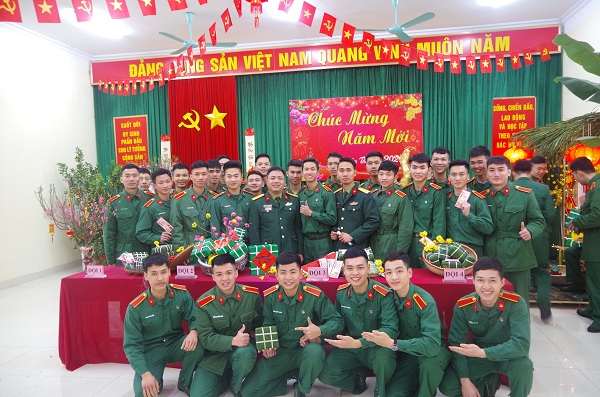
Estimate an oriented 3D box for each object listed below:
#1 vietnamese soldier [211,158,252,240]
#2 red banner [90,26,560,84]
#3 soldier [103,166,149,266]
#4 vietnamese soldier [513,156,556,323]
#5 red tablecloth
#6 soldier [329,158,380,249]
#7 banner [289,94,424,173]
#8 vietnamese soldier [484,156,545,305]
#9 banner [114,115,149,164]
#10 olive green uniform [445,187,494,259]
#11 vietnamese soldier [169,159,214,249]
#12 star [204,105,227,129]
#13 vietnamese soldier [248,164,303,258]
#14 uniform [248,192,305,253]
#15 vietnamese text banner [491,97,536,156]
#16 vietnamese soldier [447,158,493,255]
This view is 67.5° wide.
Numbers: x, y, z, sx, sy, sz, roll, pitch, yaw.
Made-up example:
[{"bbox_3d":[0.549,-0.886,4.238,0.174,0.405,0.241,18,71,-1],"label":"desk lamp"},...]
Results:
[{"bbox_3d":[-0.611,0.508,4.184,0.500,1.720,0.310,-2,2,-7],"label":"vietnamese soldier"},{"bbox_3d":[0.105,-2.582,8.246,8.695,0.472,0.060,-1,2,10],"label":"red banner"},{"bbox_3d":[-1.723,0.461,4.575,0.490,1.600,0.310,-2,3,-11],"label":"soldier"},{"bbox_3d":[2.420,0.436,4.734,0.510,1.690,0.420,-1,2,12],"label":"vietnamese soldier"},{"bbox_3d":[-0.194,1.004,3.721,3.540,0.760,0.590,-1,3,9],"label":"red tablecloth"},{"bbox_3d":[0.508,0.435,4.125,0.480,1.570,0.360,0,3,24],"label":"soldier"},{"bbox_3d":[0.980,-1.068,7.978,2.336,1.470,0.040,-1,3,9],"label":"banner"},{"bbox_3d":[1.760,0.507,3.684,0.540,1.700,0.360,0,3,36],"label":"vietnamese soldier"},{"bbox_3d":[-3.339,-1.126,8.896,0.702,0.987,0.040,-1,2,10],"label":"banner"},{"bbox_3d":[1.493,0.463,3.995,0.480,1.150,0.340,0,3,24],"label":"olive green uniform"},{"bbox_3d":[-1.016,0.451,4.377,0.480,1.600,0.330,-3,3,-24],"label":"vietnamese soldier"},{"bbox_3d":[-1.573,-1.513,8.371,0.430,0.449,0.050,-1,3,9],"label":"star"},{"bbox_3d":[-0.219,0.543,4.184,0.540,1.680,0.320,-2,2,-5],"label":"vietnamese soldier"},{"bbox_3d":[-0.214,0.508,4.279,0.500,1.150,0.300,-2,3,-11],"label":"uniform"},{"bbox_3d":[3.689,-1.237,7.699,0.702,0.987,0.040,-1,2,10],"label":"vietnamese text banner"},{"bbox_3d":[1.448,0.505,3.834,0.490,1.690,0.360,0,3,27],"label":"vietnamese soldier"}]

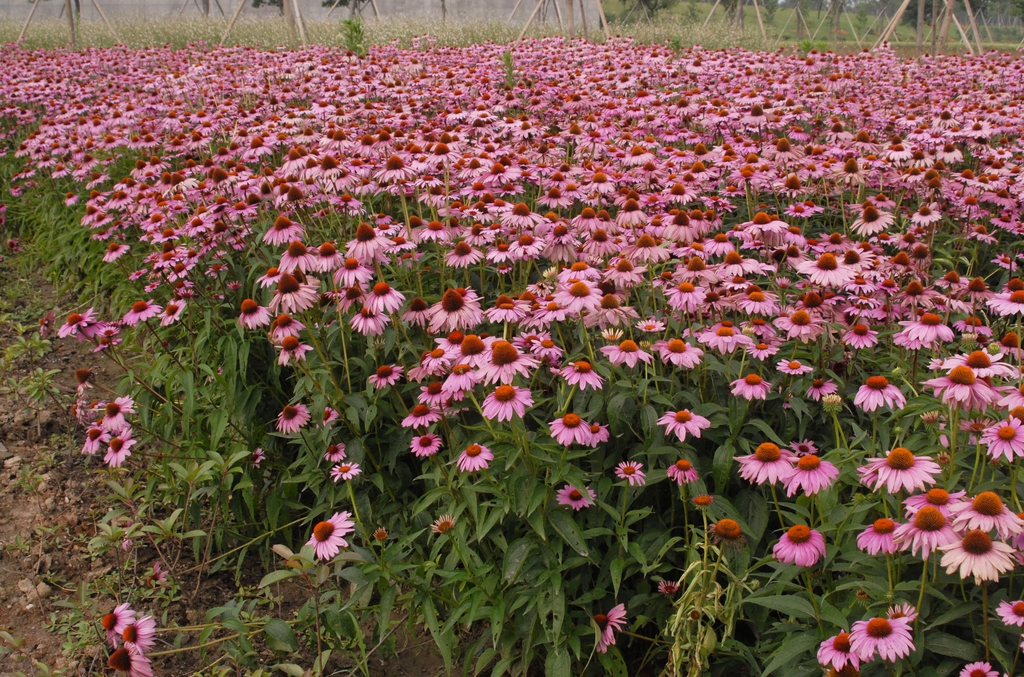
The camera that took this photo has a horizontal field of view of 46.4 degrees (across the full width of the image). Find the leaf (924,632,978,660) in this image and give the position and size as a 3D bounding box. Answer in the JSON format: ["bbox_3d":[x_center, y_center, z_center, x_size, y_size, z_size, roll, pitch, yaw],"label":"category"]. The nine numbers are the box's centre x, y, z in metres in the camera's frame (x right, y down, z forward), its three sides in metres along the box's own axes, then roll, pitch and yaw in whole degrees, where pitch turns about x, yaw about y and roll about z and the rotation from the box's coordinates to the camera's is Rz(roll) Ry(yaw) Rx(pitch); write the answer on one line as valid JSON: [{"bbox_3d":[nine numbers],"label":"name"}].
[{"bbox_3d":[0.606,0.425,1.650,0.085,0.022,0.048,19,41,5],"label":"leaf"}]

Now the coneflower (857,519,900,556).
[{"bbox_3d":[0.578,0.303,1.870,0.073,0.041,0.073,7,22,18],"label":"coneflower"}]

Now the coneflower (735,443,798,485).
[{"bbox_3d":[0.423,0.204,1.980,0.100,0.047,0.098,0,22,0],"label":"coneflower"}]

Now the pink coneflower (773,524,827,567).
[{"bbox_3d":[0.428,0.308,1.780,0.080,0.044,0.080,0,24,0],"label":"pink coneflower"}]

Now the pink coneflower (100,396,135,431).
[{"bbox_3d":[-0.914,0.168,2.750,0.080,0.047,0.078,-24,47,7],"label":"pink coneflower"}]

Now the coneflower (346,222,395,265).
[{"bbox_3d":[-0.304,-0.205,2.550,0.102,0.072,0.100,-3,19,1],"label":"coneflower"}]

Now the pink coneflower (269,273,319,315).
[{"bbox_3d":[-0.364,-0.079,1.980,0.085,0.058,0.085,-9,22,0],"label":"pink coneflower"}]

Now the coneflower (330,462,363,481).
[{"bbox_3d":[-0.340,0.269,2.450,0.066,0.021,0.066,-8,19,-9],"label":"coneflower"}]

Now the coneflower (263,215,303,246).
[{"bbox_3d":[-0.509,-0.242,2.650,0.089,0.060,0.089,2,16,-11],"label":"coneflower"}]

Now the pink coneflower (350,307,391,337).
[{"bbox_3d":[-0.272,-0.033,2.300,0.077,0.045,0.077,0,17,0],"label":"pink coneflower"}]

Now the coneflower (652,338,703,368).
[{"bbox_3d":[0.305,0.023,2.200,0.092,0.039,0.092,6,19,8],"label":"coneflower"}]

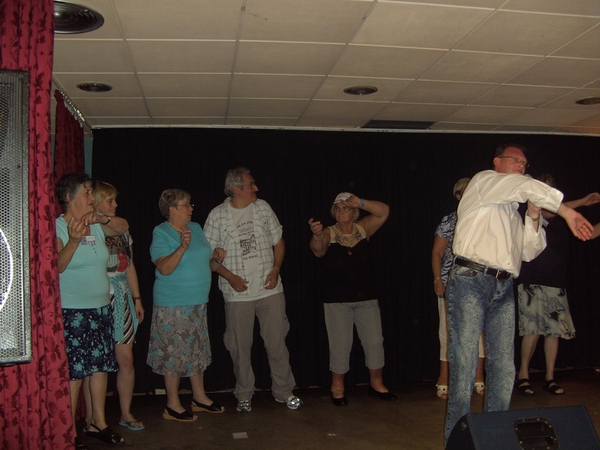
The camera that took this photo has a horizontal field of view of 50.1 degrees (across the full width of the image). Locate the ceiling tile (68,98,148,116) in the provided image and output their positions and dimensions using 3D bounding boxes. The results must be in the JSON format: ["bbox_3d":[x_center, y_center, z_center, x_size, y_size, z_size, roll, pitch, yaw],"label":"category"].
[{"bbox_3d":[-1.427,-0.882,4.780,0.600,0.025,0.600,0,-4,-9],"label":"ceiling tile"}]

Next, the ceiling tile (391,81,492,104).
[{"bbox_3d":[1.014,-0.939,4.524,0.600,0.025,0.600,0,-4,-8],"label":"ceiling tile"}]

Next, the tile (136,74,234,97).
[{"bbox_3d":[-0.759,-0.933,4.271,0.600,0.025,0.600,0,-4,-9],"label":"tile"}]

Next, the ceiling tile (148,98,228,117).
[{"bbox_3d":[-0.849,-0.890,4.850,0.600,0.025,0.600,0,-4,-8],"label":"ceiling tile"}]

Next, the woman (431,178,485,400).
[{"bbox_3d":[1.284,0.478,5.028,0.470,1.710,0.330,0,-4,-8],"label":"woman"}]

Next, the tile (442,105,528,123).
[{"bbox_3d":[1.499,-0.895,5.171,0.600,0.025,0.600,0,-4,-8],"label":"tile"}]

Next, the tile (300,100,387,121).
[{"bbox_3d":[0.341,-0.908,5.038,0.600,0.025,0.600,0,-4,-9],"label":"tile"}]

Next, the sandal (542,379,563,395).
[{"bbox_3d":[1.893,1.217,4.764,0.095,0.085,0.240,1,-4,-32],"label":"sandal"}]

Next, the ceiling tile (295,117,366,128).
[{"bbox_3d":[0.275,-0.871,5.411,0.600,0.025,0.270,0,-4,-8],"label":"ceiling tile"}]

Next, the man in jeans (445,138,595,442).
[{"bbox_3d":[1.143,0.368,3.382,0.580,1.680,0.600,2,-5,-40],"label":"man in jeans"}]

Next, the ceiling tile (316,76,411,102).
[{"bbox_3d":[0.428,-0.945,4.446,0.600,0.025,0.600,0,-4,-9],"label":"ceiling tile"}]

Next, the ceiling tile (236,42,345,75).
[{"bbox_3d":[-0.081,-0.975,3.753,0.600,0.025,0.600,0,-4,-8],"label":"ceiling tile"}]

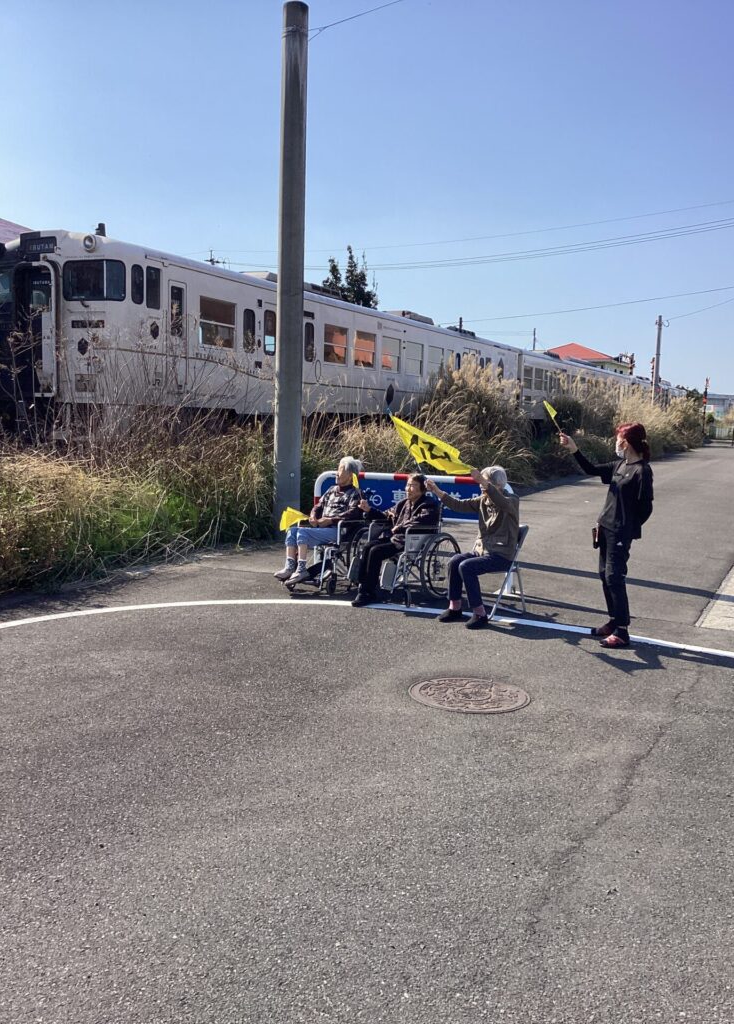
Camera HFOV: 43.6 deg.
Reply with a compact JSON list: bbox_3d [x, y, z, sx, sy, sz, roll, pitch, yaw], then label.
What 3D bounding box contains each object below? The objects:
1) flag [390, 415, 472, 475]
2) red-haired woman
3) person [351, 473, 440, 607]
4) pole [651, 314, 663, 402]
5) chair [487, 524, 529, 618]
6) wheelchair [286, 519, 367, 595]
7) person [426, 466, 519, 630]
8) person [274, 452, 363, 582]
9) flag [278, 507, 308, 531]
[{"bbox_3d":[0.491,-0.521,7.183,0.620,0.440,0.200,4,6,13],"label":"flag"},{"bbox_3d":[1.755,0.150,6.746,0.500,1.620,0.520,-1,7,-28],"label":"red-haired woman"},{"bbox_3d":[0.251,0.226,7.927,0.860,1.100,0.520,-4,8,-44],"label":"person"},{"bbox_3d":[16.301,-7.172,51.965,0.280,7.800,0.280,5,7,26],"label":"pole"},{"bbox_3d":[1.042,0.470,7.658,0.460,0.735,0.460,-2,7,-35],"label":"chair"},{"bbox_3d":[-0.276,0.267,8.386,1.000,0.880,0.600,-3,8,-40],"label":"wheelchair"},{"bbox_3d":[0.881,0.247,7.444,0.760,1.210,0.560,-3,8,-39],"label":"person"},{"bbox_3d":[-0.413,0.078,8.357,0.840,1.130,0.500,-2,7,-35],"label":"person"},{"bbox_3d":[-0.638,0.051,8.053,0.230,0.220,0.120,5,7,23],"label":"flag"}]

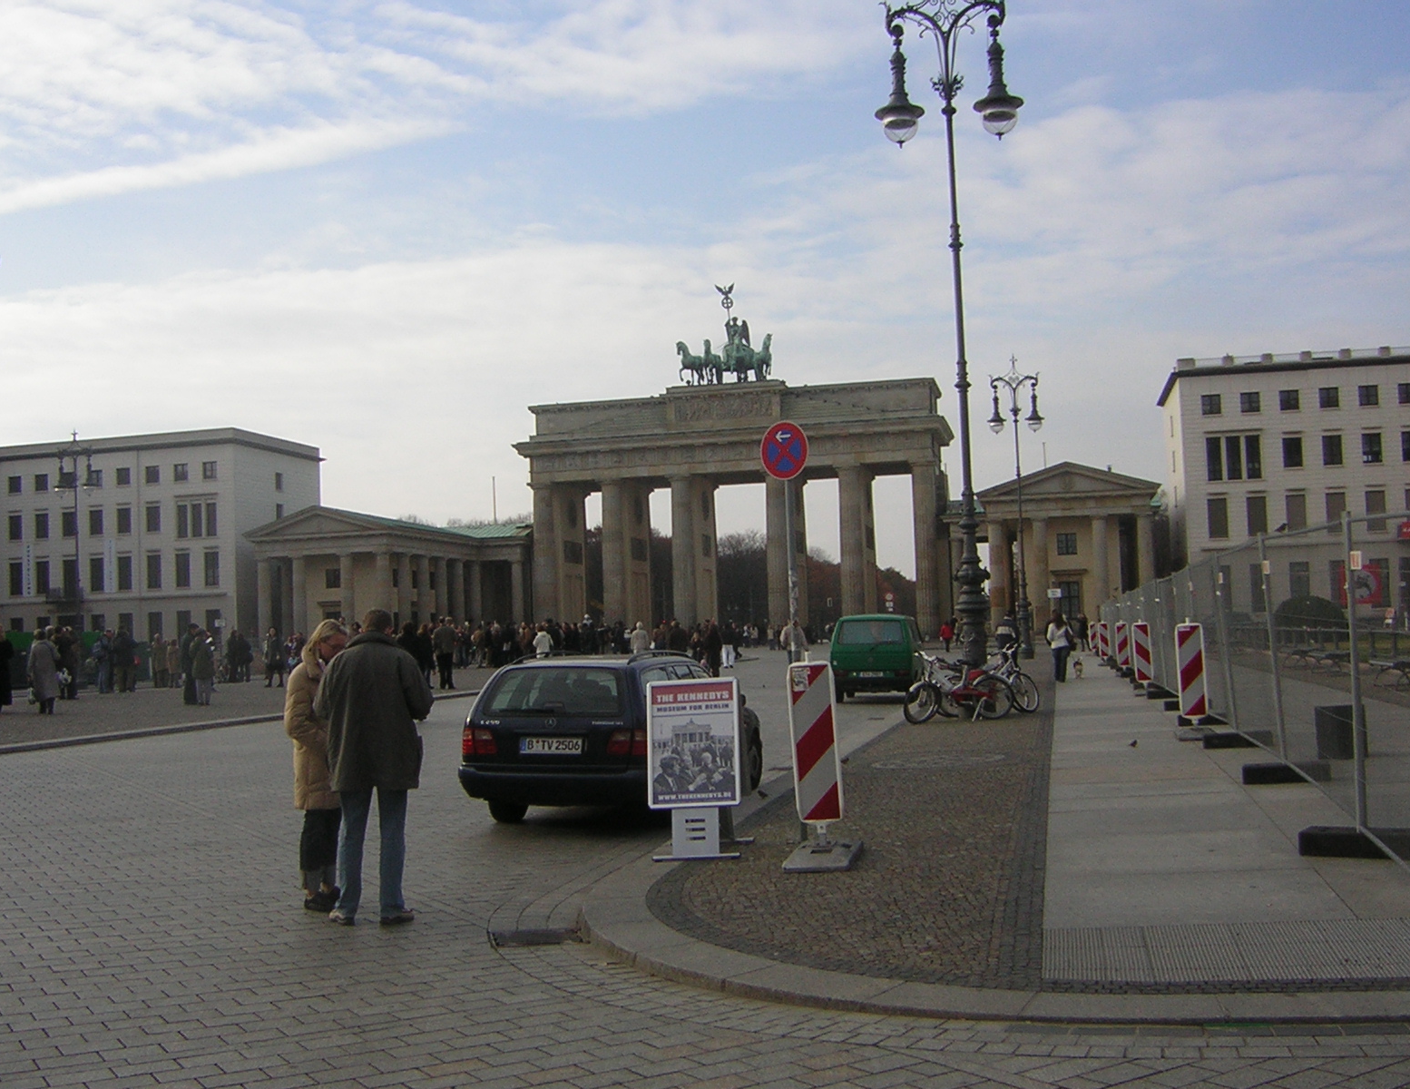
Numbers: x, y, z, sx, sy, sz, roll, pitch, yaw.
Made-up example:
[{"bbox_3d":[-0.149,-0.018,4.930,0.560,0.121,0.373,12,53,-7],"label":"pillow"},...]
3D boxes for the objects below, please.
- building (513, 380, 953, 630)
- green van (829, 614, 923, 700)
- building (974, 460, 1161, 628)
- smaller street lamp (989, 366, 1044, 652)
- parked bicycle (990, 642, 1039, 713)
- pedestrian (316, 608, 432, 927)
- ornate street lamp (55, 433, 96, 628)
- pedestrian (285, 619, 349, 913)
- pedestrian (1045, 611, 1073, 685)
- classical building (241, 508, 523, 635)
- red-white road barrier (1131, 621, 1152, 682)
[{"bbox_3d":[2.676,-1.891,119.520,33.400,20.500,11.500,-3,-4,13],"label":"building"},{"bbox_3d":[4.252,2.666,36.017,1.850,1.950,4.500,-3,-4,13],"label":"green van"},{"bbox_3d":[24.362,0.906,100.970,10.870,11.200,20.000,-3,-4,13],"label":"building"},{"bbox_3d":[13.237,-1.574,63.500,2.250,12.700,0.800,-3,-4,13],"label":"smaller street lamp"},{"bbox_3d":[4.837,2.298,25.600,1.720,1.150,0.620,0,-4,-27],"label":"parked bicycle"},{"bbox_3d":[-1.894,1.274,8.650,0.630,1.780,0.460,-1,-3,-12],"label":"pedestrian"},{"bbox_3d":[-30.730,0.528,74.000,2.300,12.400,0.800,-3,-4,13],"label":"ornate street lamp"},{"bbox_3d":[-2.242,1.311,8.950,0.480,1.720,0.480,-1,-3,-12],"label":"pedestrian"},{"bbox_3d":[8.216,2.366,35.000,0.560,1.680,0.380,-3,-4,13],"label":"pedestrian"},{"bbox_3d":[-22.489,3.192,111.822,14.400,11.200,20.000,-3,-4,13],"label":"classical building"},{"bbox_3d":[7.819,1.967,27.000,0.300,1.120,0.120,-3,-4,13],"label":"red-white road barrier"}]

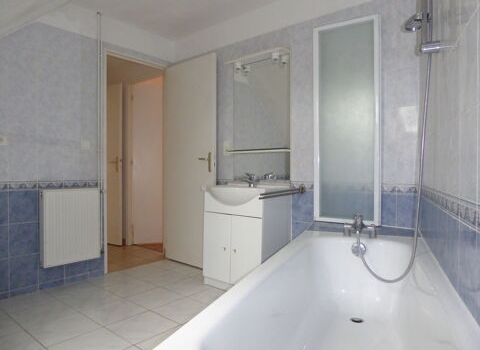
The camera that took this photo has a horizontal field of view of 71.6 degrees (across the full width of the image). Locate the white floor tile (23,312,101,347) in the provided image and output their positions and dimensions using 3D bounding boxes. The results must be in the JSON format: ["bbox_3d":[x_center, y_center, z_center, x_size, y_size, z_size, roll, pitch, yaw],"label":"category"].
[{"bbox_3d":[-1.045,0.921,1.987,0.320,0.010,0.320,0,0,40],"label":"white floor tile"}]

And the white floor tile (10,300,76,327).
[{"bbox_3d":[-1.296,0.922,2.192,0.316,0.010,0.316,0,1,40],"label":"white floor tile"}]

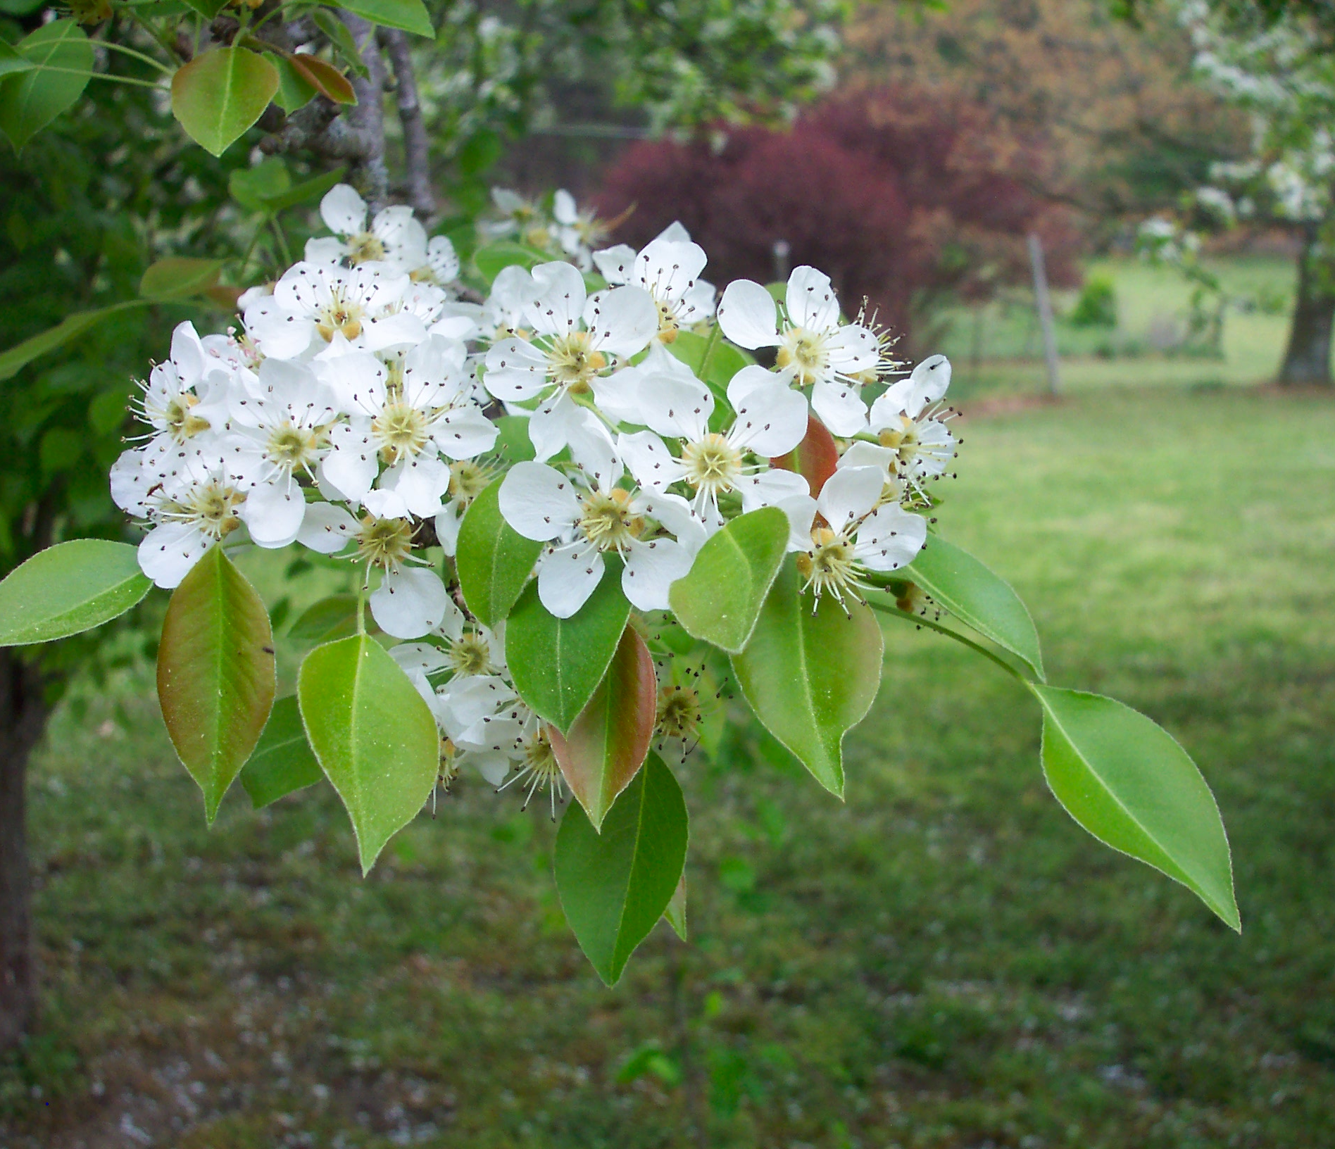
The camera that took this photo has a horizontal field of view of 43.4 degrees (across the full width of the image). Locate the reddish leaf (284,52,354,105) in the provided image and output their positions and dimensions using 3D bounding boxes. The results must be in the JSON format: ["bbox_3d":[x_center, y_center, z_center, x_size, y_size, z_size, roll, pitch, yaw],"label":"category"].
[{"bbox_3d":[-0.091,-0.130,0.440,0.021,0.009,0.008,36,0,7],"label":"reddish leaf"}]

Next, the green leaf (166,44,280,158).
[{"bbox_3d":[-0.111,-0.118,0.420,0.027,0.032,0.007,4,-31,2],"label":"green leaf"}]

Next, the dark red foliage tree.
[{"bbox_3d":[1.951,-4.170,19.500,5.200,3.000,4.400,0,12,0],"label":"dark red foliage tree"}]

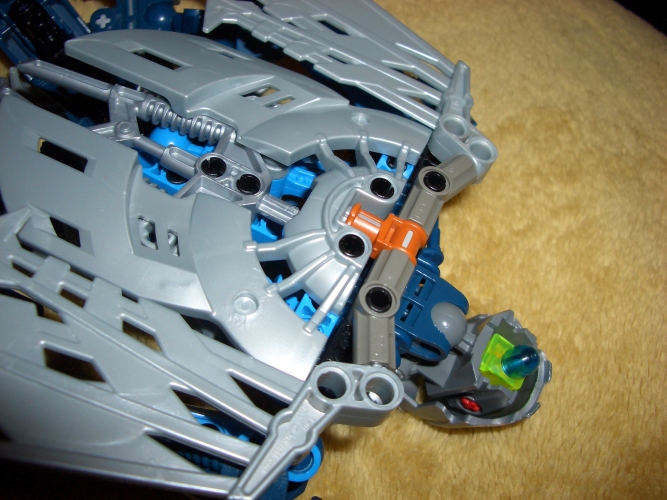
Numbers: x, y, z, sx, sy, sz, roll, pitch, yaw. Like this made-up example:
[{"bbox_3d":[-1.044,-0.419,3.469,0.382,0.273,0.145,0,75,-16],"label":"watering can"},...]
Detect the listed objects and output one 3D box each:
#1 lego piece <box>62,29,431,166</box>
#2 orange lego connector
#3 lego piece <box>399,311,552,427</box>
[{"bbox_3d":[-0.018,-0.035,0.150,0.080,0.009,0.027,27,55,2],"label":"lego piece"},{"bbox_3d":[0.010,-0.002,0.134,0.016,0.008,0.008,24,55,7],"label":"orange lego connector"},{"bbox_3d":[0.033,0.026,0.153,0.029,0.021,0.031,27,55,2],"label":"lego piece"}]

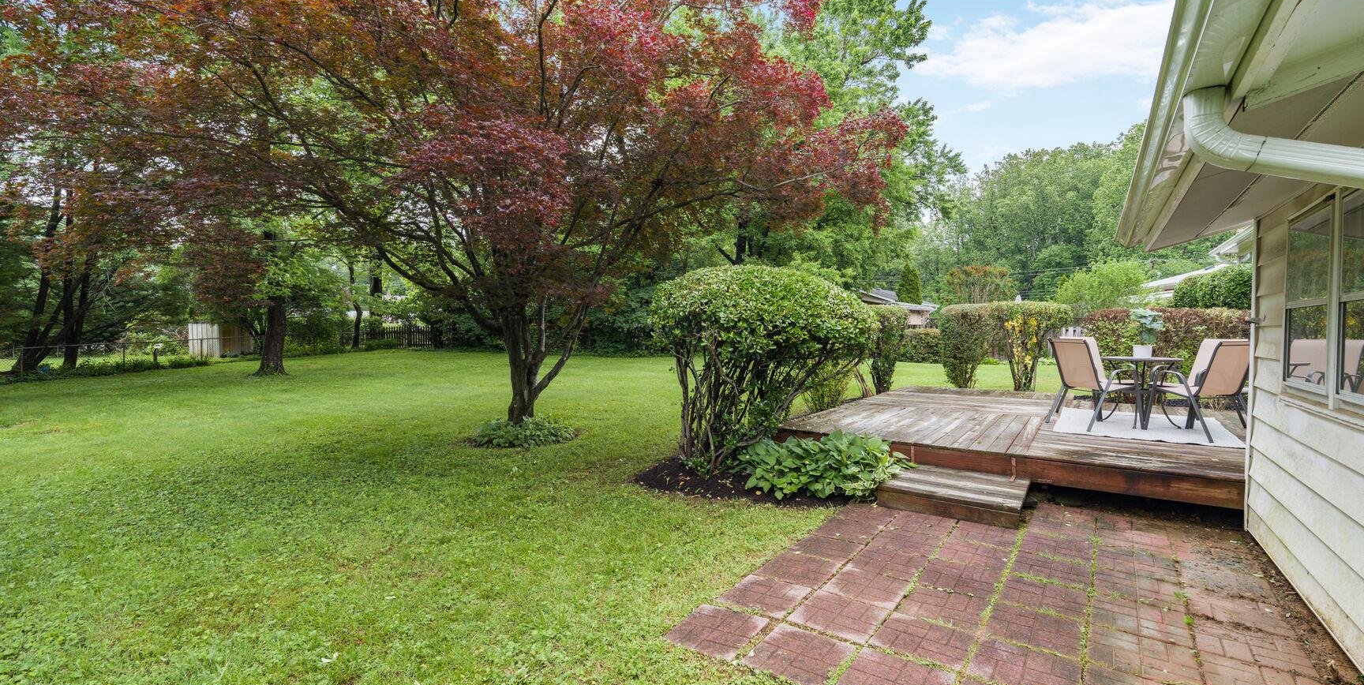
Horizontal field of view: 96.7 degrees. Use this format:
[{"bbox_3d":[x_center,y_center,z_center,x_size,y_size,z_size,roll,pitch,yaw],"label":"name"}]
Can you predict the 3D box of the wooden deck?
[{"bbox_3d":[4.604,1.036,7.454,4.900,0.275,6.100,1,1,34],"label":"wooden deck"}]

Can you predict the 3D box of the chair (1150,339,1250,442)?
[{"bbox_3d":[5.116,0.459,5.965,0.580,0.930,0.700,0,1,-5],"label":"chair"}]

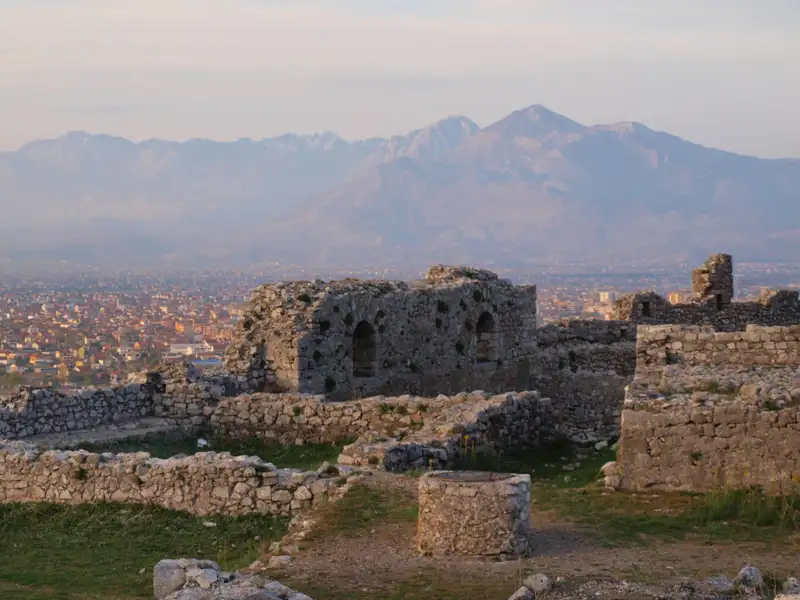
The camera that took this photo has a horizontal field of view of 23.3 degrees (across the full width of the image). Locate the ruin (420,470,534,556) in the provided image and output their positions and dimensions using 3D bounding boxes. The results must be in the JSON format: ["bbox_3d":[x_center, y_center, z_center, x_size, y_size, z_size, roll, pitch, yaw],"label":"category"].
[{"bbox_3d":[0.972,2.800,25.600,1.480,0.960,1.480,0,2,0],"label":"ruin"}]

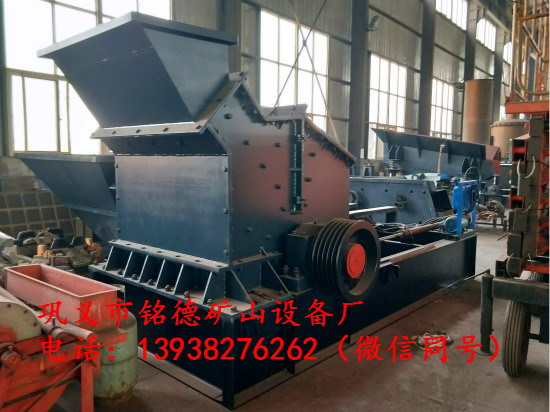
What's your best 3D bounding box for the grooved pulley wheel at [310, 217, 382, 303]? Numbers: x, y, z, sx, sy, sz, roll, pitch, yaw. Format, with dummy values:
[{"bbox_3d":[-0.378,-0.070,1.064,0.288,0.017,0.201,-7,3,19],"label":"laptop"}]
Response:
[{"bbox_3d":[0.524,0.376,2.829,0.200,0.566,0.566,5,6,44],"label":"grooved pulley wheel"}]

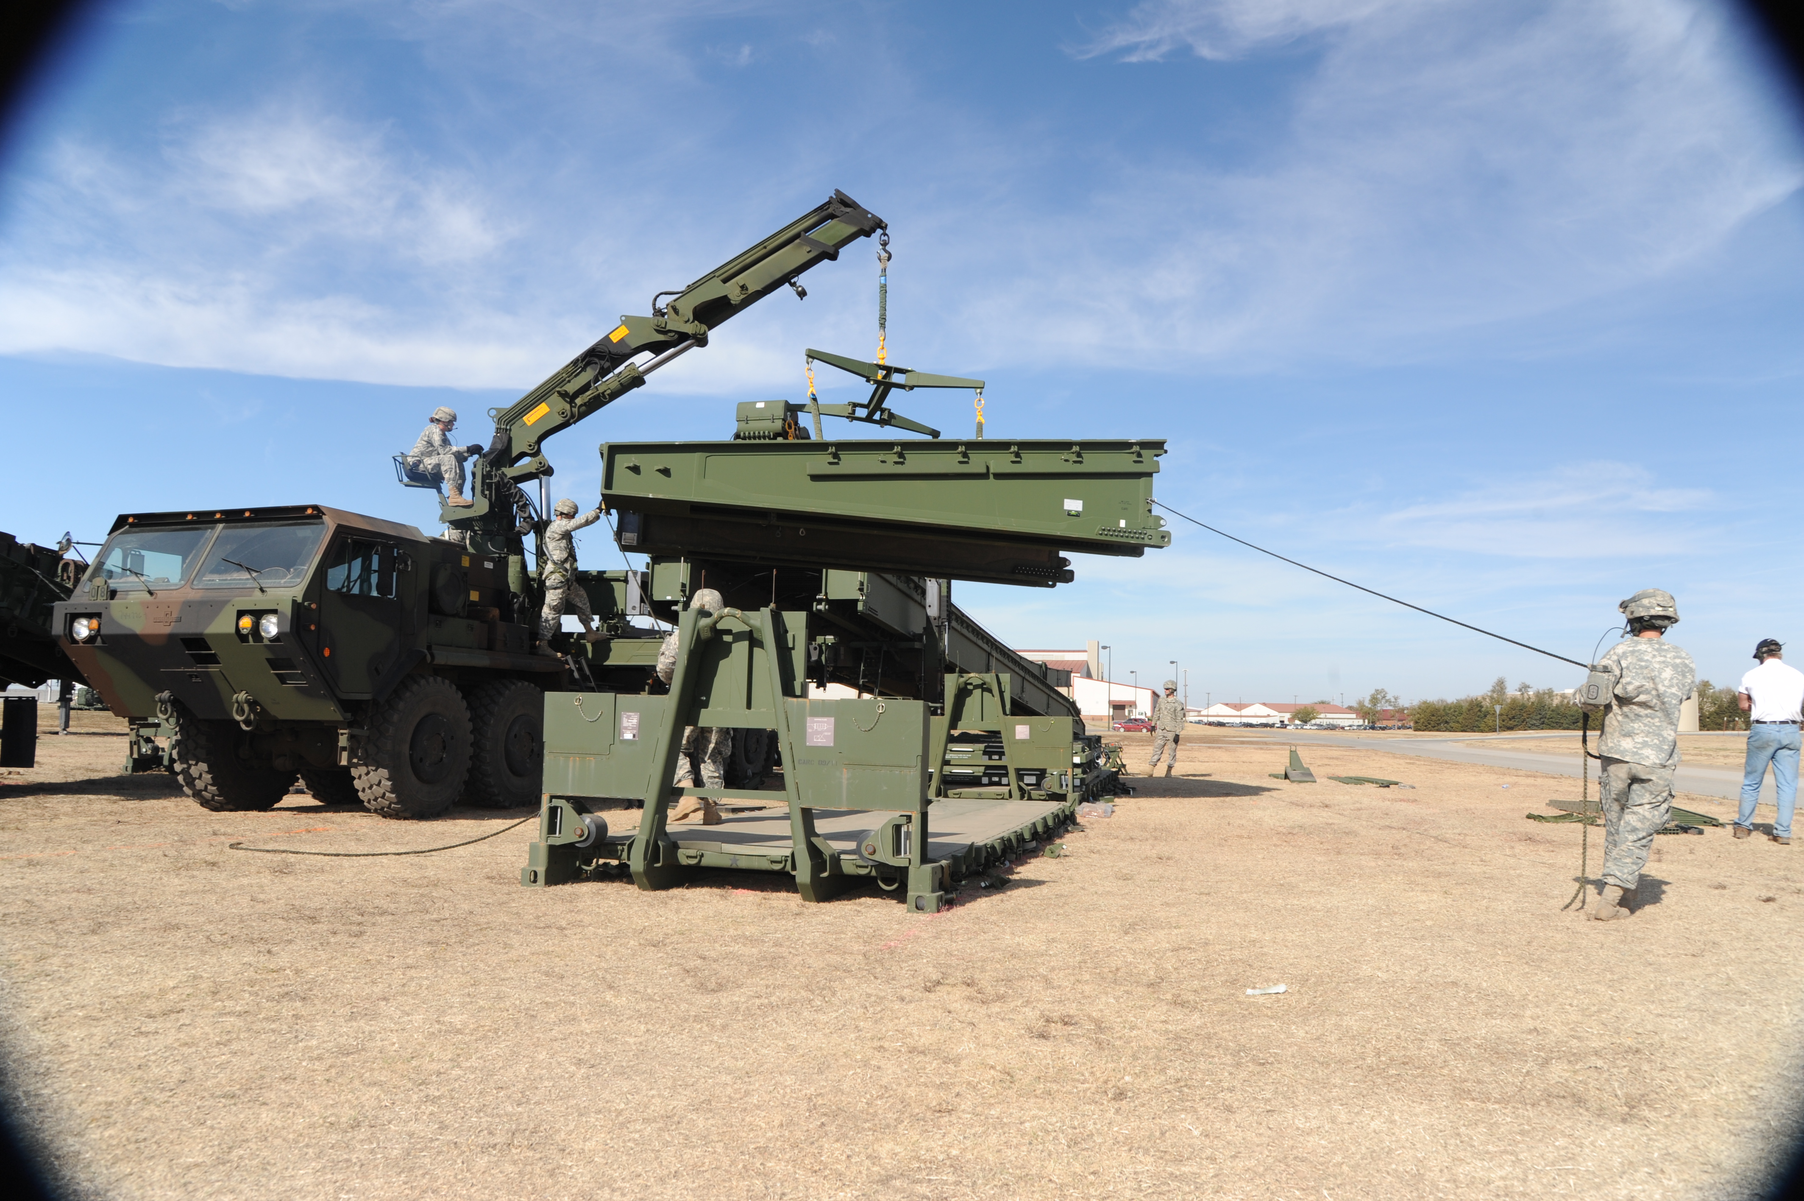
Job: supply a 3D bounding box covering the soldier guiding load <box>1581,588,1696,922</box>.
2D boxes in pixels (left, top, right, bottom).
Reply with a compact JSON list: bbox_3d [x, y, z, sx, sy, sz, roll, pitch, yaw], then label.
[{"bbox_3d":[4.055,0.828,6.600,0.560,1.797,0.480,-1,-6,17],"label":"soldier guiding load"}]

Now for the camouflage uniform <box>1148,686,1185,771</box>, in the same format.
[{"bbox_3d":[4.938,2.375,22.340,0.580,1.780,0.460,-4,-7,40],"label":"camouflage uniform"}]

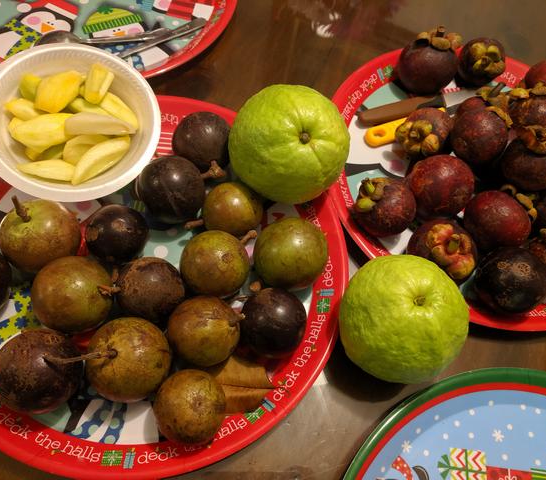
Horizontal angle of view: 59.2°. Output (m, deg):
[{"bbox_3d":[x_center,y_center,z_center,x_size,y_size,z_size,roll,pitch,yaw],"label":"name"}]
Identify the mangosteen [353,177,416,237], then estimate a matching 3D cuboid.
[{"bbox_3d":[0.102,-0.030,0.437,0.052,0.053,0.053,29,72,-36],"label":"mangosteen"}]

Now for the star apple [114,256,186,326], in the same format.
[{"bbox_3d":[-0.097,0.040,0.377,0.053,0.052,0.052,20,84,-17],"label":"star apple"}]

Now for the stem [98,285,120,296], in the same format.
[{"bbox_3d":[-0.118,0.036,0.346,0.018,0.008,0.008,3,68,30],"label":"stem"}]

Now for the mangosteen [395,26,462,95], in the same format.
[{"bbox_3d":[0.169,-0.192,0.520,0.063,0.067,0.063,0,43,-21],"label":"mangosteen"}]

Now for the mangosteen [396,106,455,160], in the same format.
[{"bbox_3d":[0.151,-0.107,0.484,0.052,0.054,0.054,-21,107,-51],"label":"mangosteen"}]

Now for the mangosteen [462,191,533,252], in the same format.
[{"bbox_3d":[0.208,-0.019,0.443,0.061,0.057,0.060,3,63,-6],"label":"mangosteen"}]

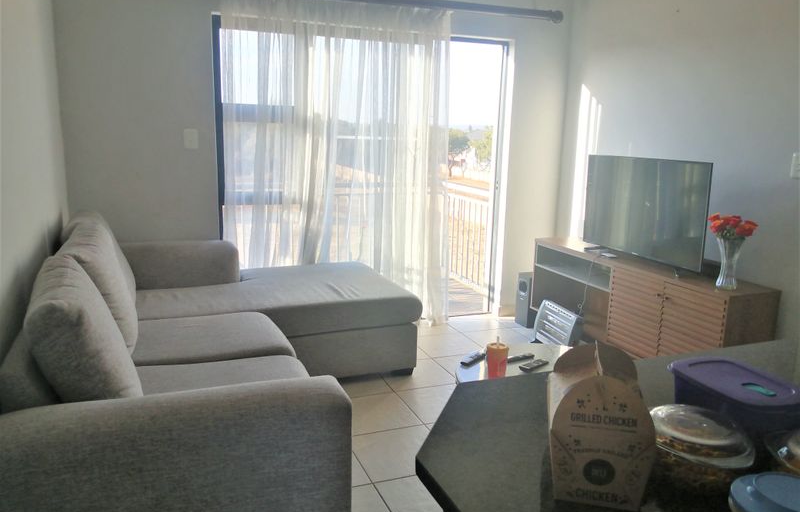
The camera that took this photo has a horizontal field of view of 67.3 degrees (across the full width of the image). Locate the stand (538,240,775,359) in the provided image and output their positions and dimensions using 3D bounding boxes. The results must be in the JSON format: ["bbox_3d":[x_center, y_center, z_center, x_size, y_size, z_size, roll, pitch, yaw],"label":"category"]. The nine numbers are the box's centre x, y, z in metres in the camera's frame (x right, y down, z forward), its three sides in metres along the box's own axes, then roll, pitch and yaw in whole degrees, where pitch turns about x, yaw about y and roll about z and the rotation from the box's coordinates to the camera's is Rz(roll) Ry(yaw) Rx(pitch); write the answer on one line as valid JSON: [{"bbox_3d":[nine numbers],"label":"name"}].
[{"bbox_3d":[1.447,0.362,3.746,0.360,0.674,1.620,-3,12,-21],"label":"stand"}]

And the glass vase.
[{"bbox_3d":[1.680,0.037,3.027,0.135,0.258,0.135,-3,12,-21],"label":"glass vase"}]

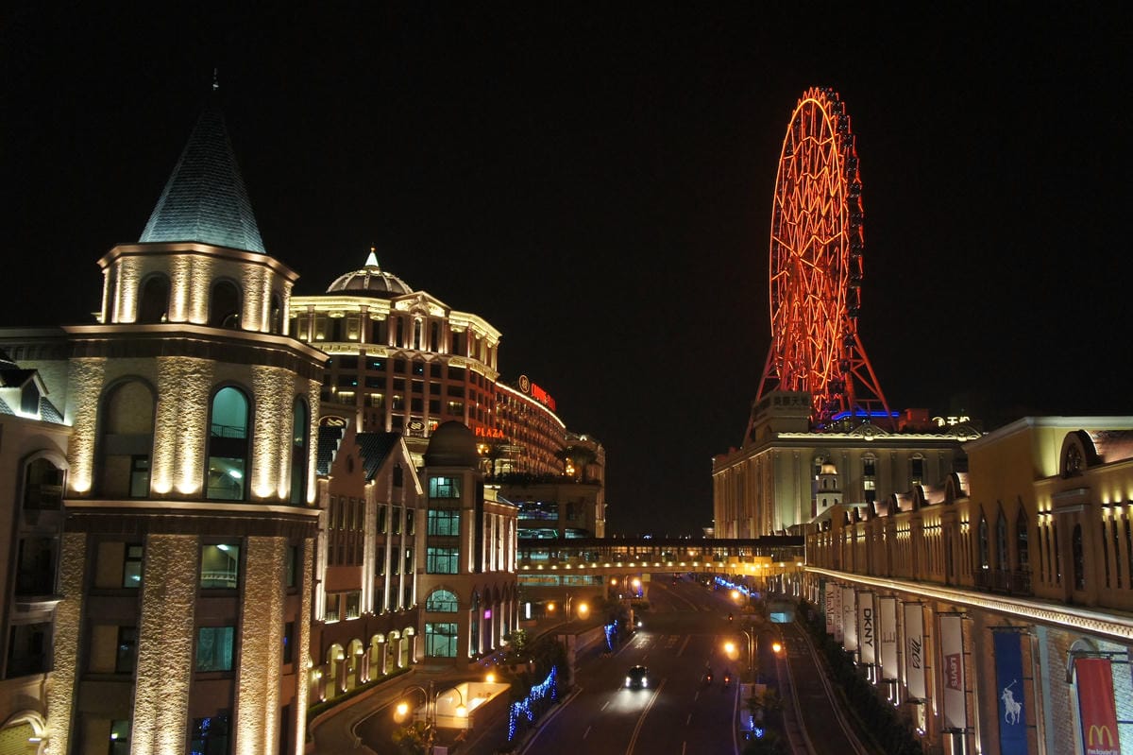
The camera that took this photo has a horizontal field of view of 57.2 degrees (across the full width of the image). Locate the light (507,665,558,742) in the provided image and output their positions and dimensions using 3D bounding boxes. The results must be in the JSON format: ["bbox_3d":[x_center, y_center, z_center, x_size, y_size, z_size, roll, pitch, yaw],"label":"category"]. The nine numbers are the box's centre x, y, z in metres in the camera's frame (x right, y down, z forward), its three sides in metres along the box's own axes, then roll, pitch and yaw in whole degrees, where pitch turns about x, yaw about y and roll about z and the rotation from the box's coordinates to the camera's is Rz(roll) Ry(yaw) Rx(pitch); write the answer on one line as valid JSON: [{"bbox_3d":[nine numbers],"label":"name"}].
[{"bbox_3d":[-1.848,19.668,63.075,1.300,2.400,14.000,-1,-9,8],"label":"light"}]

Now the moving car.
[{"bbox_3d":[5.589,22.955,79.763,1.720,1.550,4.400,-1,-9,9],"label":"moving car"}]

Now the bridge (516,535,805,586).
[{"bbox_3d":[13.692,26.958,156.000,44.500,6.200,5.500,0,-9,4],"label":"bridge"}]

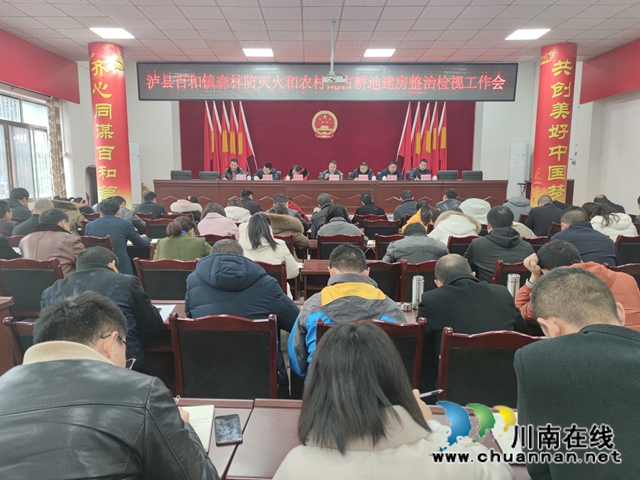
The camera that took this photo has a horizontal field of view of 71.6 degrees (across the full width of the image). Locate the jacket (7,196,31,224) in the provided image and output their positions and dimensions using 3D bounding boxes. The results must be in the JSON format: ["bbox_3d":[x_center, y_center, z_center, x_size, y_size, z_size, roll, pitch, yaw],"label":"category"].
[{"bbox_3d":[-4.001,-0.172,5.718,0.530,0.680,0.420,0,9,2],"label":"jacket"}]

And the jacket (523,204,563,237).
[{"bbox_3d":[2.895,-0.132,5.773,0.530,0.680,0.450,0,8,-1],"label":"jacket"}]

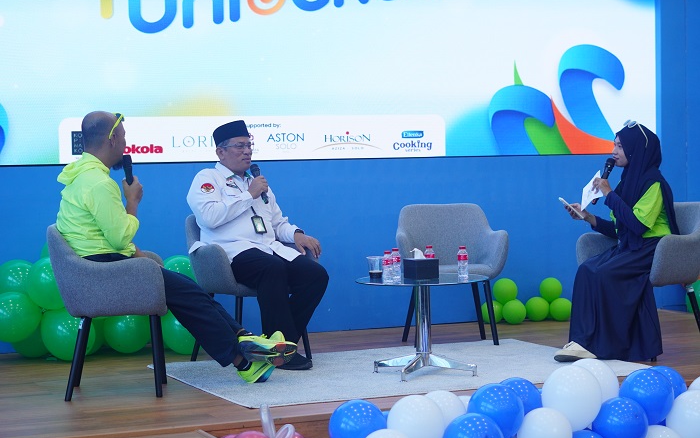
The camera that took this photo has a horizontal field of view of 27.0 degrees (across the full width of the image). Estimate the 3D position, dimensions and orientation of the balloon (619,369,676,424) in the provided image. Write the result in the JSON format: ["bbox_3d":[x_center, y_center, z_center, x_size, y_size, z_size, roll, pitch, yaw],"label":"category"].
[{"bbox_3d":[1.328,0.798,6.520,0.247,0.250,0.247,-1,3,0],"label":"balloon"}]

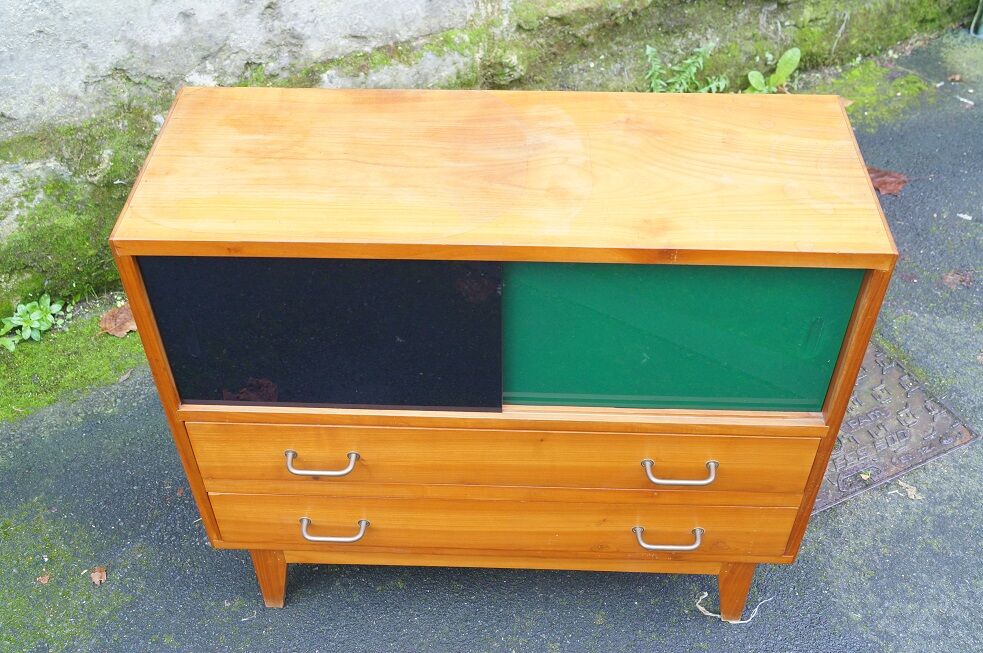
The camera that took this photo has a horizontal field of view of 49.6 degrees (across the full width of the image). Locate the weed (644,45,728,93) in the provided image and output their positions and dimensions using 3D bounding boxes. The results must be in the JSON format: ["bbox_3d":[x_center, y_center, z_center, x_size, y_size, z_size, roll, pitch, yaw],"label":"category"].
[{"bbox_3d":[0.552,-0.695,3.056,0.244,0.195,0.146,1,44,2],"label":"weed"}]

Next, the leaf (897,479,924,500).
[{"bbox_3d":[0.829,0.322,2.105,0.030,0.012,0.057,-29,51,-26],"label":"leaf"}]

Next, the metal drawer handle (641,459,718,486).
[{"bbox_3d":[0.283,0.220,1.585,0.115,0.019,0.038,1,44,2],"label":"metal drawer handle"}]

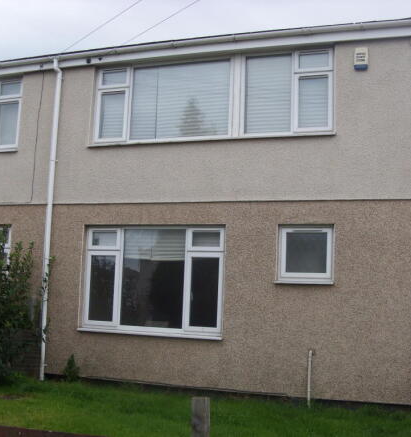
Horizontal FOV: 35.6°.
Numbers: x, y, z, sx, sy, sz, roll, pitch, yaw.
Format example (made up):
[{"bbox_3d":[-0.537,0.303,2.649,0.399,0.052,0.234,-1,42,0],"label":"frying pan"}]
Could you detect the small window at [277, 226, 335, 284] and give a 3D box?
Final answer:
[{"bbox_3d":[1.379,0.501,8.801,0.770,0.818,0.150,0,-7,20],"label":"small window"}]

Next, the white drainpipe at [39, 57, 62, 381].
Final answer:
[{"bbox_3d":[-2.489,-0.050,10.091,0.090,5.107,0.200,0,-7,20],"label":"white drainpipe"}]

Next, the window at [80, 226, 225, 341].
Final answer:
[{"bbox_3d":[-0.806,0.922,9.539,2.262,1.623,0.150,0,-7,20],"label":"window"}]

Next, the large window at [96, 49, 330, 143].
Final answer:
[{"bbox_3d":[0.011,-1.762,9.574,3.798,1.279,0.150,0,-7,20],"label":"large window"}]

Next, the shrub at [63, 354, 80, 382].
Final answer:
[{"bbox_3d":[-2.000,2.255,9.588,0.220,0.390,0.210,2,-6,0],"label":"shrub"}]

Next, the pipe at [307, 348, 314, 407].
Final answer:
[{"bbox_3d":[1.401,2.141,8.579,0.055,0.752,0.085,0,-6,19],"label":"pipe"}]

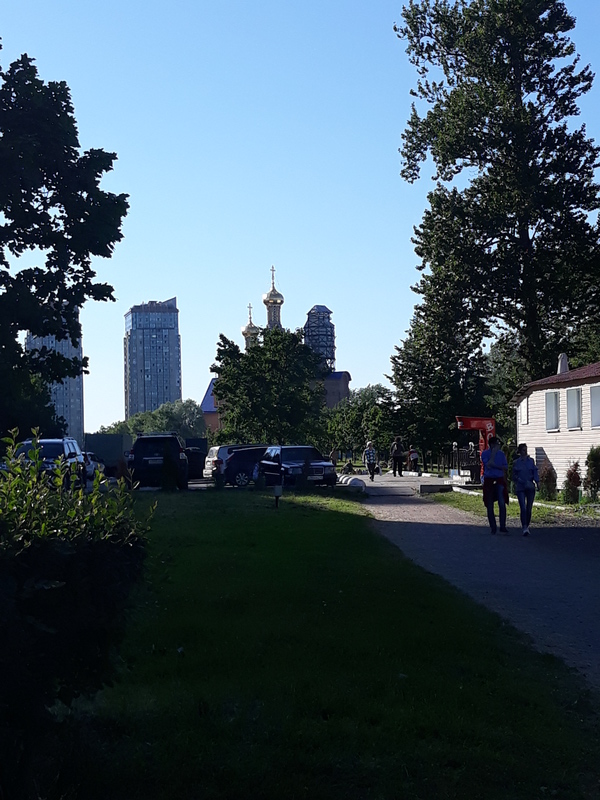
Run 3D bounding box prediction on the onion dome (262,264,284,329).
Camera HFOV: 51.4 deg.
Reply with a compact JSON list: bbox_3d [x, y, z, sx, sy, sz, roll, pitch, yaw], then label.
[{"bbox_3d":[-4.247,-16.346,100.000,3.300,10.100,3.300,-2,-5,0],"label":"onion dome"}]

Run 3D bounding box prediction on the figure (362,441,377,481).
[{"bbox_3d":[2.841,2.503,25.400,0.500,1.620,0.400,0,-5,-14],"label":"figure"}]

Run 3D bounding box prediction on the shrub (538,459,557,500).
[{"bbox_3d":[6.703,2.159,16.900,0.460,1.110,0.460,-3,-5,22],"label":"shrub"}]

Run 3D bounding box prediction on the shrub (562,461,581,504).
[{"bbox_3d":[7.013,2.123,16.100,0.460,1.120,0.460,-3,-5,22],"label":"shrub"}]

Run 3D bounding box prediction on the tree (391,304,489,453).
[{"bbox_3d":[7.250,-0.600,33.500,5.300,8.700,5.200,-1,-4,0],"label":"tree"}]

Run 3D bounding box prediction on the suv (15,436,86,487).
[{"bbox_3d":[-8.750,2.260,21.500,1.820,1.800,4.600,-1,-4,-7],"label":"suv"}]

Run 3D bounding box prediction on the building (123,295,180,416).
[{"bbox_3d":[-78.180,-11.740,333.000,26.500,84.000,21.000,0,-5,-19],"label":"building"}]

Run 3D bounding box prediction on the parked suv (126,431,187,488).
[{"bbox_3d":[-5.140,2.256,23.113,1.900,1.870,4.750,-1,-5,-10],"label":"parked suv"}]

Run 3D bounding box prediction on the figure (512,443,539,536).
[{"bbox_3d":[4.130,1.635,11.450,0.460,1.680,0.340,-2,-4,7],"label":"figure"}]

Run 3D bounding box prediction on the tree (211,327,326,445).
[{"bbox_3d":[-1.900,0.050,36.500,6.900,8.600,6.600,-1,-4,0],"label":"tree"}]

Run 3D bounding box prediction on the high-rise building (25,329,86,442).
[{"bbox_3d":[-125.000,-9.500,322.000,29.000,73.000,25.000,0,-5,-20],"label":"high-rise building"}]

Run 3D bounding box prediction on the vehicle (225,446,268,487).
[{"bbox_3d":[-0.950,2.660,24.700,4.400,1.550,1.800,-1,-4,0],"label":"vehicle"}]

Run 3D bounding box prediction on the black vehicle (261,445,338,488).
[{"bbox_3d":[-0.301,2.388,22.646,1.750,1.420,4.700,-1,-4,-16],"label":"black vehicle"}]

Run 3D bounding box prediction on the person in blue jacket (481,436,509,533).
[{"bbox_3d":[3.604,1.570,11.550,0.480,1.760,0.380,-2,-5,6],"label":"person in blue jacket"}]

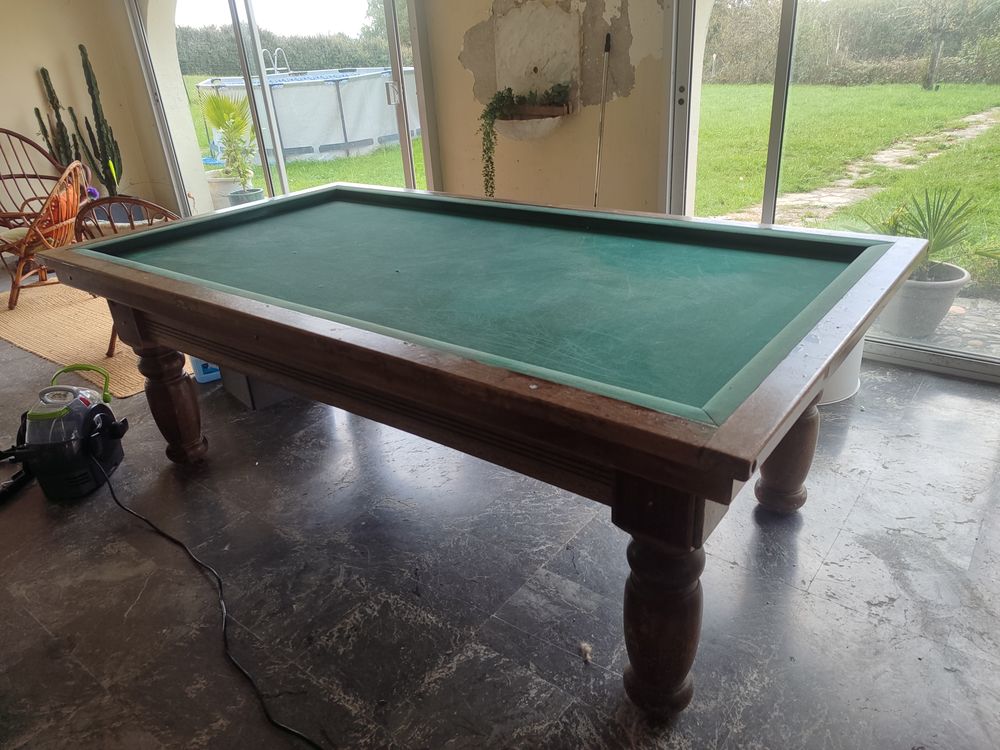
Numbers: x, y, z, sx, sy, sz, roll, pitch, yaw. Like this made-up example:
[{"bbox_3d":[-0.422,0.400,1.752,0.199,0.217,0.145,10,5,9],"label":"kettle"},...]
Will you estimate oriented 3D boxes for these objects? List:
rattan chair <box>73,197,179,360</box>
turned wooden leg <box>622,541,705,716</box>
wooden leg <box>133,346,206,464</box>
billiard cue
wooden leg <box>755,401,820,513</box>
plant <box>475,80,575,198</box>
[{"bbox_3d":[-1.844,-0.607,3.794,0.620,0.770,0.620,-12,27,-17],"label":"rattan chair"},{"bbox_3d":[0.340,0.514,1.532,0.162,0.420,0.162,-3,25,2],"label":"turned wooden leg"},{"bbox_3d":[-1.170,0.106,2.607,0.162,0.420,0.162,15,31,35],"label":"wooden leg"},{"bbox_3d":[0.474,-0.932,3.513,0.028,1.319,0.028,18,29,33],"label":"billiard cue"},{"bbox_3d":[0.854,0.193,2.135,0.162,0.420,0.162,15,31,35],"label":"wooden leg"},{"bbox_3d":[0.122,-1.153,3.633,0.510,0.570,0.250,15,31,35],"label":"plant"}]

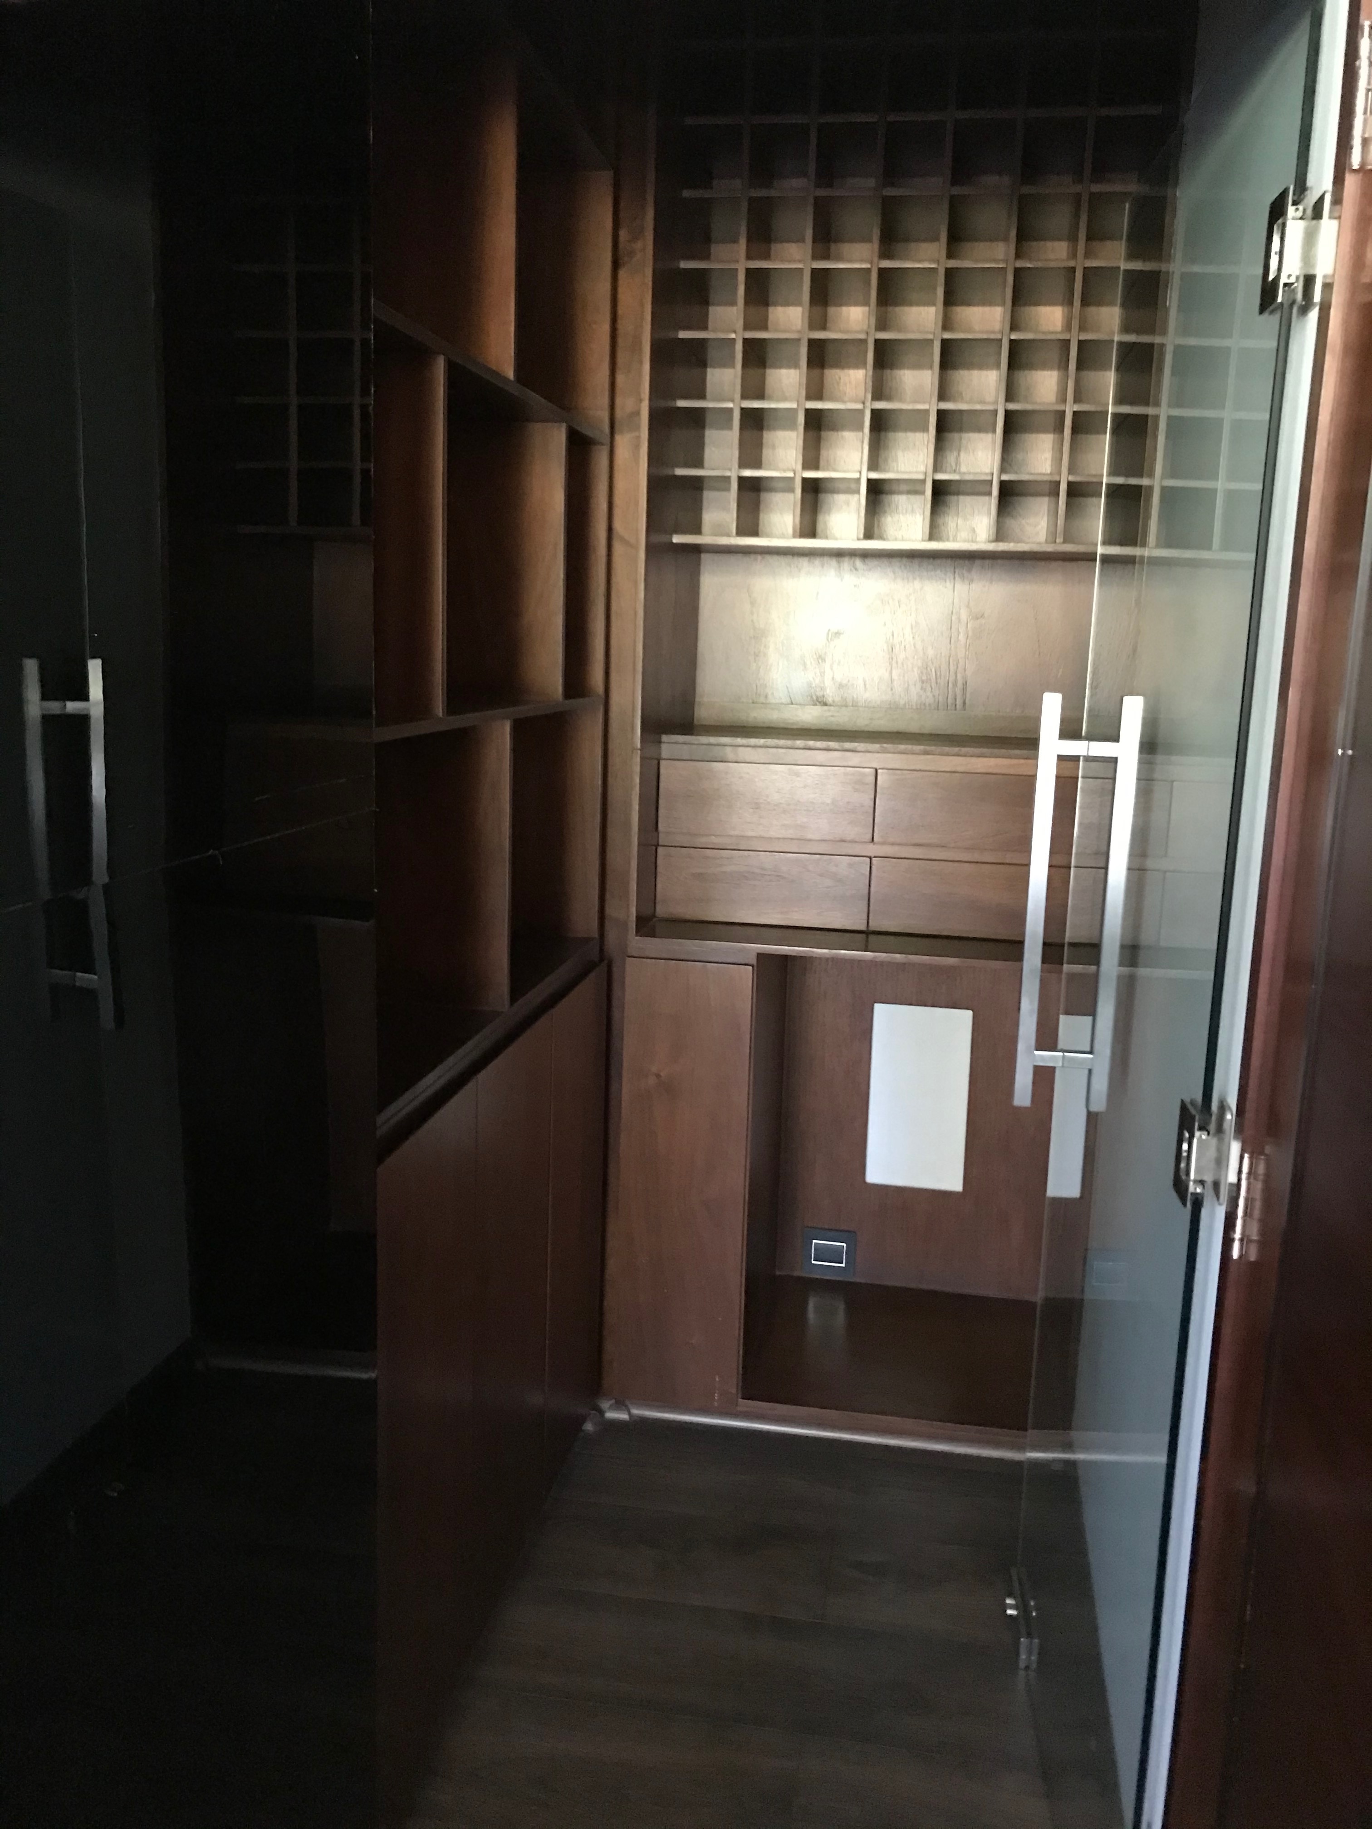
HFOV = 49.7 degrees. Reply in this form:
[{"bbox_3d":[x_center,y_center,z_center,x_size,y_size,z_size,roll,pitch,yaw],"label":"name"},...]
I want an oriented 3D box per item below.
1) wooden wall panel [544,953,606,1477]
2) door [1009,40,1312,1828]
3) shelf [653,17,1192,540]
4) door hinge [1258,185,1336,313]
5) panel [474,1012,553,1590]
[{"bbox_3d":[-0.209,0.553,2.670,0.030,0.874,0.371,4,11,10],"label":"wooden wall panel"},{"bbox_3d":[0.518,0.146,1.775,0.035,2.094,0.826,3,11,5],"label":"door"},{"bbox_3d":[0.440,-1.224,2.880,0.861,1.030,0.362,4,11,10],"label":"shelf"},{"bbox_3d":[0.519,-0.564,1.255,0.050,0.090,0.058,3,11,5],"label":"door hinge"},{"bbox_3d":[-0.276,0.619,2.301,0.030,0.874,0.391,4,11,10],"label":"panel"}]

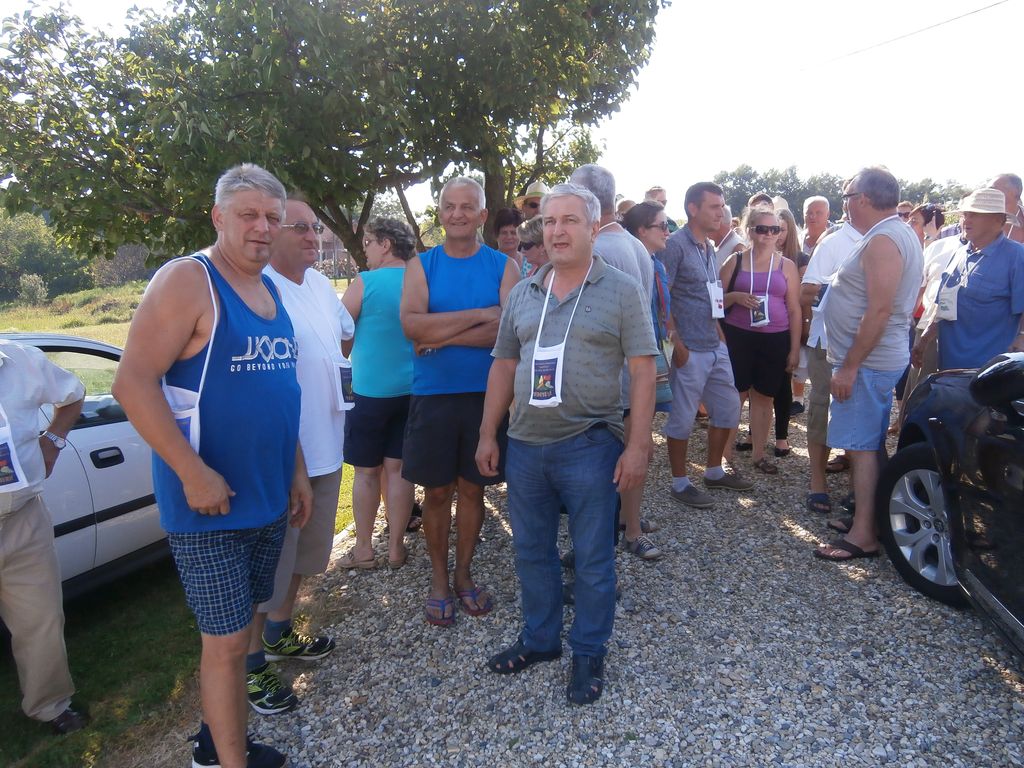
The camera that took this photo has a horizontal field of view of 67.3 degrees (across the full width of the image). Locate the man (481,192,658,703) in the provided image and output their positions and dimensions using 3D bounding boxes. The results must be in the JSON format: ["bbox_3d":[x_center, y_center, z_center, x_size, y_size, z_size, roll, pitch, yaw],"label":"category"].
[{"bbox_3d":[0.192,0.175,2.705,0.620,1.725,0.400,2,6,11],"label":"man"}]

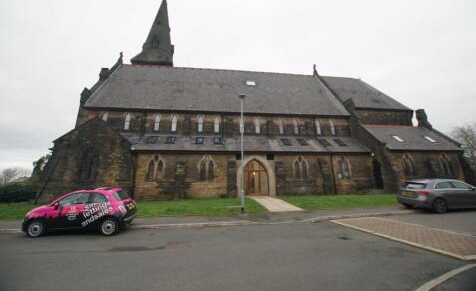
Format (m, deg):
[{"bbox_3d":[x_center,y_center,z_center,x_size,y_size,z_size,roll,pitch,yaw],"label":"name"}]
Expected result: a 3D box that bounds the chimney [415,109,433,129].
[{"bbox_3d":[21.280,-2.955,22.778,0.750,2.100,1.050,1,-14,-7],"label":"chimney"}]

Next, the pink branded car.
[{"bbox_3d":[-5.829,2.448,7.554,3.550,1.490,1.630,1,-11,-7],"label":"pink branded car"}]

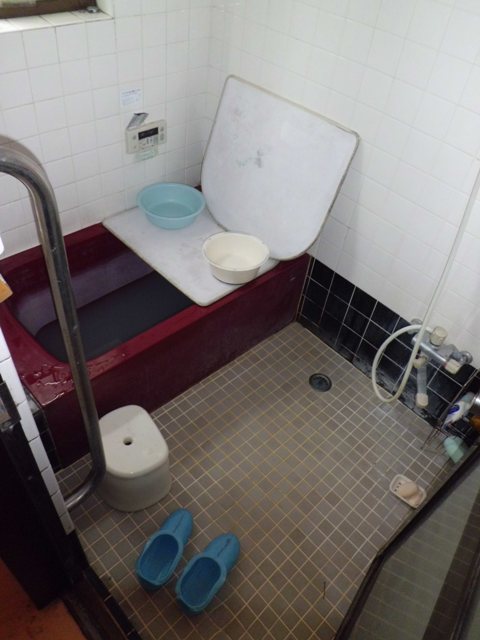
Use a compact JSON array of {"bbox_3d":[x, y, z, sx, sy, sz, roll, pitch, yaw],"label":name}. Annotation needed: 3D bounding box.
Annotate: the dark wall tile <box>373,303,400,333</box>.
[{"bbox_3d":[0.570,-0.008,1.884,0.010,0.106,0.106,-32,58,-33],"label":"dark wall tile"}]

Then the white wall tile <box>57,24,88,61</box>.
[{"bbox_3d":[-0.556,-0.916,1.584,0.108,0.108,0.010,-32,58,-32],"label":"white wall tile"}]

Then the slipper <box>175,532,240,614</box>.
[{"bbox_3d":[-0.096,0.765,1.495,0.120,0.085,0.252,27,48,17],"label":"slipper"}]

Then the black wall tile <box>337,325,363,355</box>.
[{"bbox_3d":[0.494,0.084,2.165,0.010,0.108,0.108,-32,58,-32],"label":"black wall tile"}]

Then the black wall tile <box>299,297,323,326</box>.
[{"bbox_3d":[0.326,-0.042,2.184,0.010,0.106,0.106,-32,58,-33],"label":"black wall tile"}]

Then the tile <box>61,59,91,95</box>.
[{"bbox_3d":[-0.540,-0.800,1.582,0.106,0.106,0.010,-32,58,-33],"label":"tile"}]

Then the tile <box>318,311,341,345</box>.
[{"bbox_3d":[0.419,0.021,2.213,0.010,0.108,0.108,-32,58,-32],"label":"tile"}]

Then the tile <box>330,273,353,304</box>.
[{"bbox_3d":[0.422,-0.130,1.981,0.010,0.106,0.106,-32,58,-33],"label":"tile"}]

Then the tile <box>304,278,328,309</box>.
[{"bbox_3d":[0.337,-0.116,2.107,0.010,0.106,0.106,-32,58,-33],"label":"tile"}]

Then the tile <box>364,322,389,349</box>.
[{"bbox_3d":[0.580,0.068,2.035,0.010,0.108,0.108,-32,58,-32],"label":"tile"}]

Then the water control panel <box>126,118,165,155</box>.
[{"bbox_3d":[-0.390,-0.766,1.996,0.200,0.104,0.022,-32,58,-32],"label":"water control panel"}]

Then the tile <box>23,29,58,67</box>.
[{"bbox_3d":[-0.634,-0.867,1.526,0.108,0.108,0.010,-32,58,-32],"label":"tile"}]

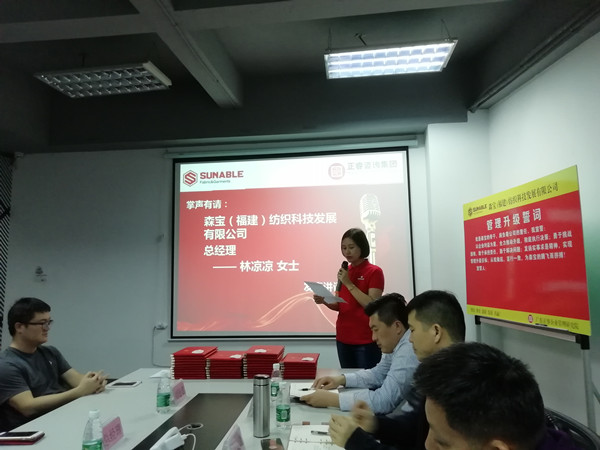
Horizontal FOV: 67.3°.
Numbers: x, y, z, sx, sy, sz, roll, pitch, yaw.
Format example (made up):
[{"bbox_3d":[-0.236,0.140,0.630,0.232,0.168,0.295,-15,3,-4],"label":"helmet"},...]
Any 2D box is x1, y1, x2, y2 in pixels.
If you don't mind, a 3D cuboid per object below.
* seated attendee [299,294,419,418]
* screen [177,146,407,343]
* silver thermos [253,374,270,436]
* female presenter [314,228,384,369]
[{"bbox_3d":[0.387,0.934,2.024,0.750,1.245,0.520,-3,-5,11],"label":"seated attendee"},{"bbox_3d":[-0.113,0.198,4.745,2.545,1.922,0.040,-2,-5,6],"label":"screen"},{"bbox_3d":[-0.146,0.688,1.716,0.064,0.219,0.064,-2,-5,6],"label":"silver thermos"},{"bbox_3d":[0.373,0.841,3.135,0.460,1.640,0.460,3,-7,-40],"label":"female presenter"}]

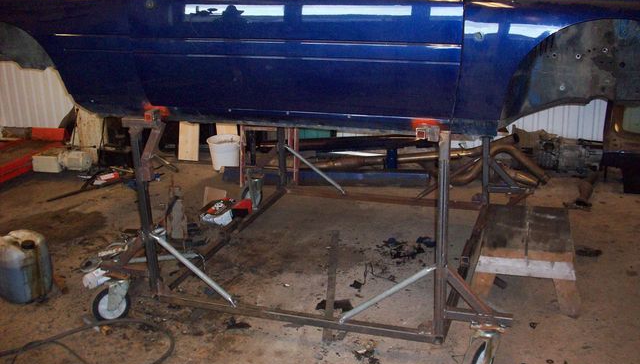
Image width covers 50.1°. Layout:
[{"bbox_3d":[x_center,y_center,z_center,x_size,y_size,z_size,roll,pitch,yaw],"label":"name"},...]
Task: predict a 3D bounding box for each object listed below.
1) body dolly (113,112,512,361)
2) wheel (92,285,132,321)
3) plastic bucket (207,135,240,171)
[{"bbox_3d":[0.091,0.009,3.091,1.633,0.903,1.491,4,19,19],"label":"body dolly"},{"bbox_3d":[-0.875,0.516,2.854,0.160,0.165,0.050,-14,22,-33],"label":"wheel"},{"bbox_3d":[-0.687,-0.208,5.015,0.265,0.228,0.265,-2,18,1],"label":"plastic bucket"}]

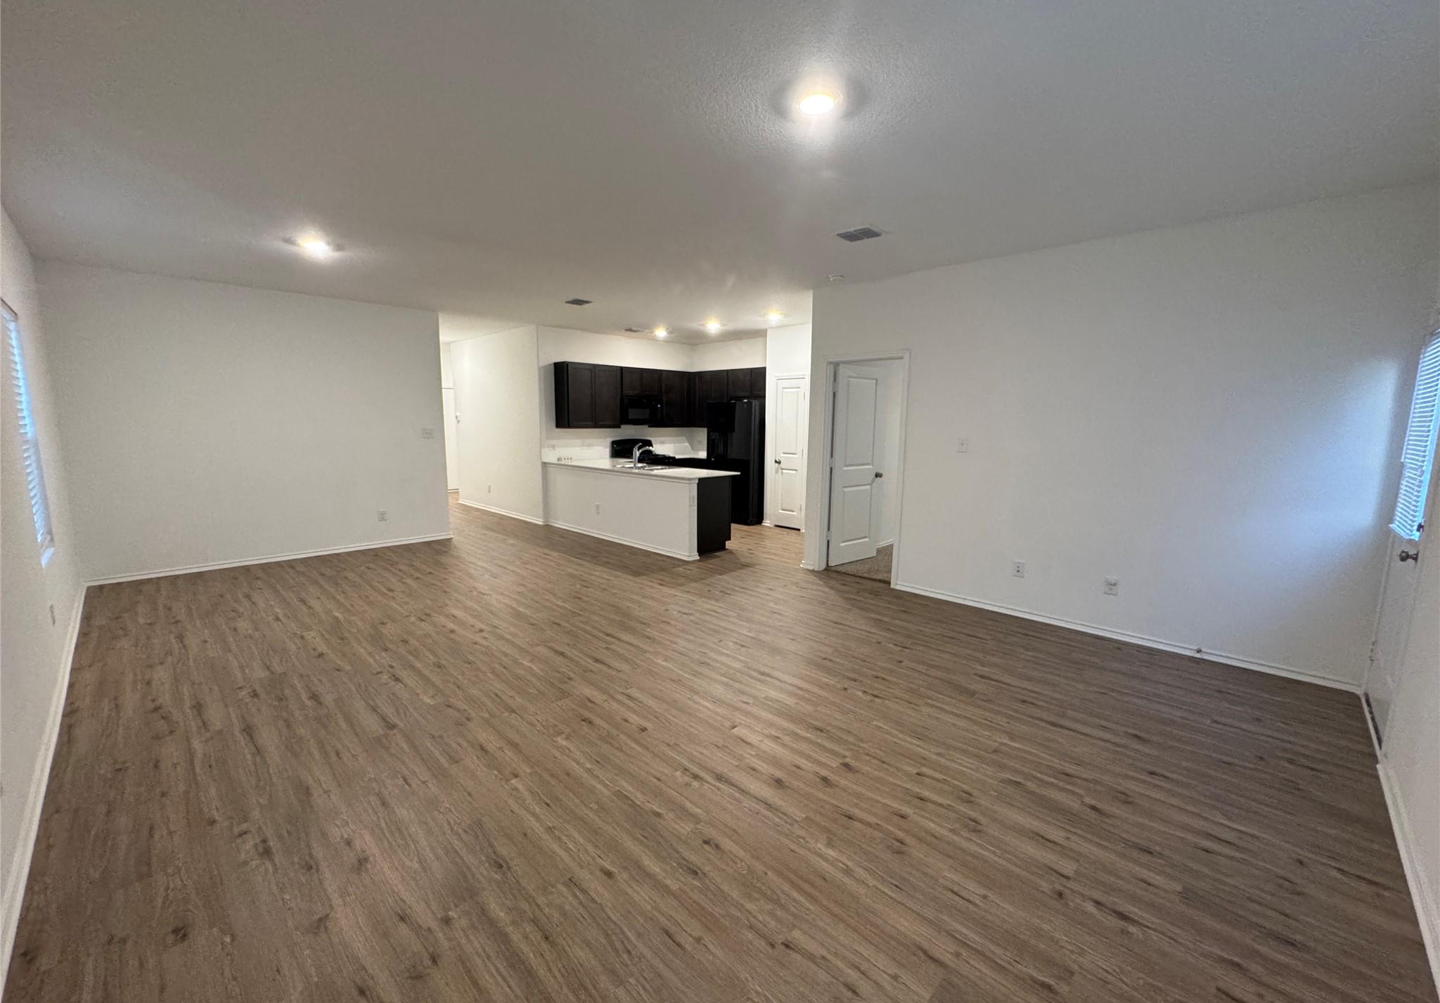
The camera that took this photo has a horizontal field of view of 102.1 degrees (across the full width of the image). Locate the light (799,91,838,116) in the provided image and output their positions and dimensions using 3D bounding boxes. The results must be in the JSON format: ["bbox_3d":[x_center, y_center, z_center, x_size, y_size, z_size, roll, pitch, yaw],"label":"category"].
[{"bbox_3d":[0.371,-1.533,2.258,0.160,0.030,0.160,1,8,0],"label":"light"}]

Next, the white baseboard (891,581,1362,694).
[{"bbox_3d":[2.621,0.908,4.284,2.850,0.084,0.018,9,12,44],"label":"white baseboard"}]

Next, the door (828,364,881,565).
[{"bbox_3d":[1.438,-0.367,6.092,0.762,2.030,0.040,-7,11,-41],"label":"door"}]

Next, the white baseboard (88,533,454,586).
[{"bbox_3d":[-4.455,0.557,6.189,0.018,0.084,3.120,9,12,44],"label":"white baseboard"}]

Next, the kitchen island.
[{"bbox_3d":[-1.125,-0.008,7.431,2.950,0.910,0.800,9,12,44],"label":"kitchen island"}]

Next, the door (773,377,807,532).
[{"bbox_3d":[0.945,-0.643,7.977,0.550,2.050,0.050,9,12,44],"label":"door"}]

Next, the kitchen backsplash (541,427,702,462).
[{"bbox_3d":[-1.406,-0.939,9.144,0.030,0.470,3.000,9,12,44],"label":"kitchen backsplash"}]

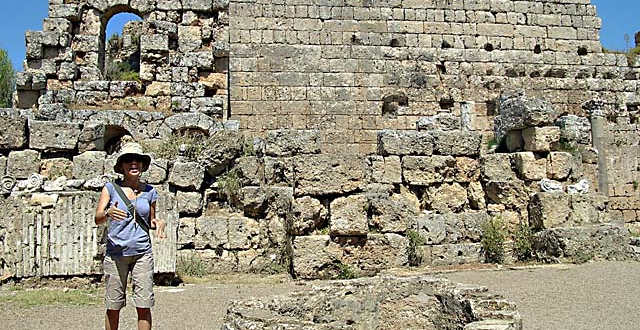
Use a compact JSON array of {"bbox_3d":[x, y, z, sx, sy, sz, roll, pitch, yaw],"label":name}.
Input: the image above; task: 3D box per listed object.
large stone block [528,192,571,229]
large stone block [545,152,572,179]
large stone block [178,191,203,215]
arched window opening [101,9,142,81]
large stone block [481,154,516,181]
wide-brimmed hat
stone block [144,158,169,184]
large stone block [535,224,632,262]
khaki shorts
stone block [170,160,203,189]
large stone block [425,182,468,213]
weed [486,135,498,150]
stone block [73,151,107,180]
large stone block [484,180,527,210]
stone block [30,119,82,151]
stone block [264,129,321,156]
[{"bbox_3d":[3.277,0.641,9.555,0.470,0.513,0.420,-1,1,-13],"label":"large stone block"},{"bbox_3d":[3.725,0.007,10.550,0.370,0.420,0.450,0,1,-11],"label":"large stone block"},{"bbox_3d":[-1.735,0.499,8.826,0.332,0.299,0.360,-1,1,-13],"label":"large stone block"},{"bbox_3d":[-3.400,-2.046,11.493,0.671,1.277,0.600,-1,1,-13],"label":"arched window opening"},{"bbox_3d":[2.556,0.035,9.838,0.541,0.403,0.420,0,0,-9],"label":"large stone block"},{"bbox_3d":[-1.396,-0.052,4.970,0.270,0.180,0.290,-5,-5,-9],"label":"wide-brimmed hat"},{"bbox_3d":[-2.095,0.082,8.400,0.350,0.310,0.380,0,2,-10],"label":"stone block"},{"bbox_3d":[4.008,1.191,10.200,1.240,0.464,0.650,0,1,-11],"label":"large stone block"},{"bbox_3d":[-1.475,0.883,5.150,0.380,0.440,0.270,0,1,-11],"label":"khaki shorts"},{"bbox_3d":[-1.695,0.133,8.450,0.430,0.330,0.420,0,2,-10],"label":"stone block"},{"bbox_3d":[1.842,0.473,9.690,0.629,0.458,0.480,0,0,-8],"label":"large stone block"},{"bbox_3d":[2.640,-0.344,10.185,0.183,0.214,0.170,0,0,-8],"label":"weed"},{"bbox_3d":[-3.052,-0.001,8.900,0.395,0.358,0.420,0,1,-11],"label":"stone block"},{"bbox_3d":[2.757,0.436,9.840,0.639,0.436,0.480,0,0,-8],"label":"large stone block"},{"bbox_3d":[-3.766,-0.418,9.440,0.724,0.446,0.480,0,0,-8],"label":"stone block"},{"bbox_3d":[-0.421,-0.319,9.600,0.773,0.362,0.500,0,1,-11],"label":"stone block"}]

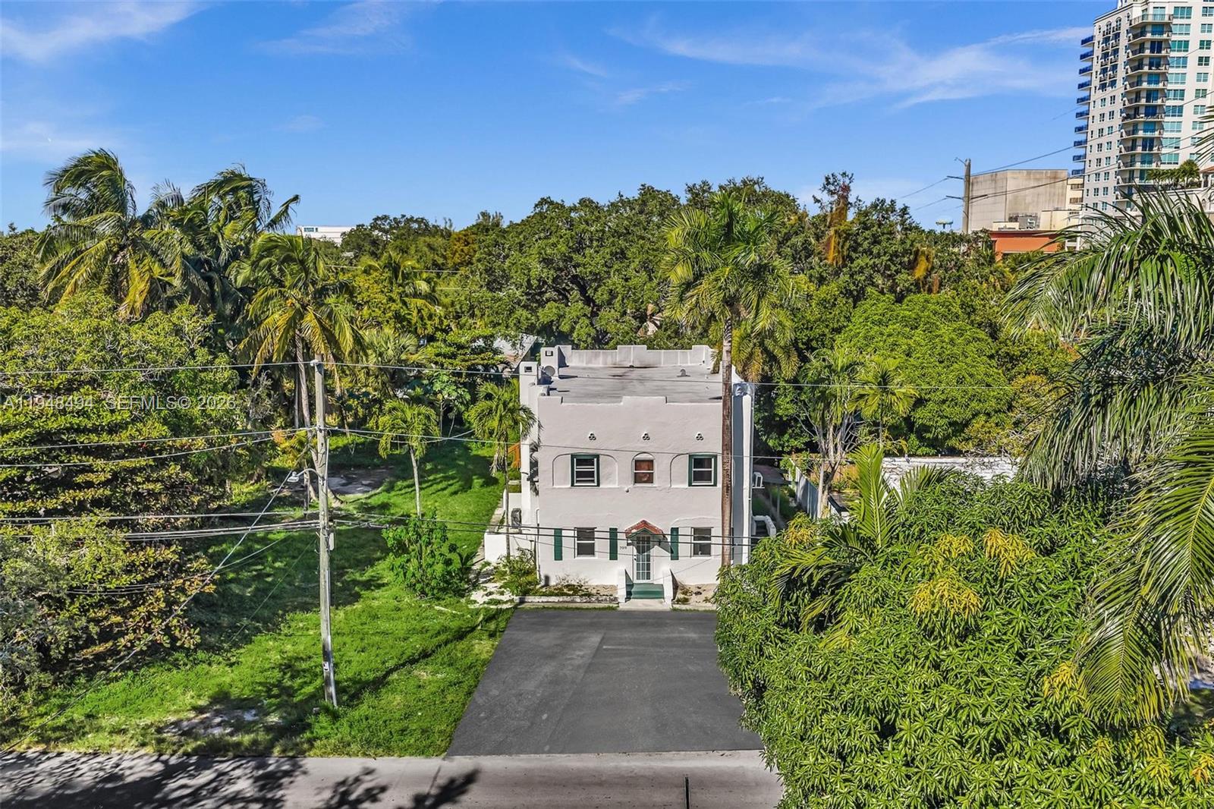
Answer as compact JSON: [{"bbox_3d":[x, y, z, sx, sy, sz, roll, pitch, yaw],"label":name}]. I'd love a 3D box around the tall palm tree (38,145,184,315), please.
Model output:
[{"bbox_3d":[-23.887,-2.657,46.608,7.030,19.320,7.030,0,8,0],"label":"tall palm tree"}]

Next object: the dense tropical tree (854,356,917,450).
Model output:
[{"bbox_3d":[15.917,1.594,54.307,3.630,8.670,3.630,0,8,0],"label":"dense tropical tree"}]

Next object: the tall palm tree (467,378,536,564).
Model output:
[{"bbox_3d":[-4.628,3.310,41.933,3.040,8.870,3.040,0,8,0],"label":"tall palm tree"}]

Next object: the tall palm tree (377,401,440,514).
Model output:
[{"bbox_3d":[-8.387,3.898,40.229,2.720,8.200,2.720,0,8,0],"label":"tall palm tree"}]

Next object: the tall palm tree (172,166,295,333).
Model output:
[{"bbox_3d":[-19.637,-3.119,51.089,6.620,18.930,6.620,0,8,0],"label":"tall palm tree"}]

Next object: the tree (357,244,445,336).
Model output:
[{"bbox_3d":[-12.973,-2.581,60.264,5.490,15.200,5.490,0,8,0],"label":"tree"}]

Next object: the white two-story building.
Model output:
[{"bbox_3d":[1.275,2.284,48.827,9.850,8.900,16.500,0,8,0],"label":"white two-story building"}]

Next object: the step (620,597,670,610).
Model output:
[{"bbox_3d":[1.559,8.164,38.853,2.050,0.170,1.260,0,8,0],"label":"step"}]

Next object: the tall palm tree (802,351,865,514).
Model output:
[{"bbox_3d":[11.672,1.829,49.407,3.240,9.630,3.240,0,8,0],"label":"tall palm tree"}]

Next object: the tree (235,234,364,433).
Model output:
[{"bbox_3d":[-17.206,-1.842,53.943,7.190,15.580,7.190,0,8,0],"label":"tree"}]

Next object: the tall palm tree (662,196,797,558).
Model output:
[{"bbox_3d":[4.949,-0.247,38.898,5.130,16.790,5.130,0,8,0],"label":"tall palm tree"}]

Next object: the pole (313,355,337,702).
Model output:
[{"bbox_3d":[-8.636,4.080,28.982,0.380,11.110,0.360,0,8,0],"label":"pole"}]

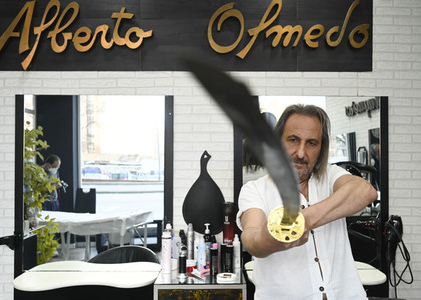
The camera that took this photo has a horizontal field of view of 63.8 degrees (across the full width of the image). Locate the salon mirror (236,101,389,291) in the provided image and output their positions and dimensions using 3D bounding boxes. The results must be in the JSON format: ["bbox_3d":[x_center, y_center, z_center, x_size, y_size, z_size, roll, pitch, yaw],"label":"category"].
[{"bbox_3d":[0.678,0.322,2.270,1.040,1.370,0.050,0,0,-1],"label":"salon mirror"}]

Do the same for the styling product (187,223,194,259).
[{"bbox_3d":[-0.130,0.632,2.251,0.044,0.281,0.044,0,0,-1],"label":"styling product"}]

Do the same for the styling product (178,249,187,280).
[{"bbox_3d":[-0.170,0.693,2.082,0.044,0.197,0.044,0,0,-1],"label":"styling product"}]

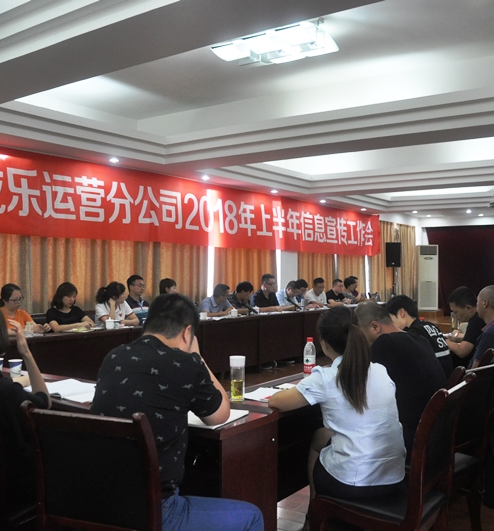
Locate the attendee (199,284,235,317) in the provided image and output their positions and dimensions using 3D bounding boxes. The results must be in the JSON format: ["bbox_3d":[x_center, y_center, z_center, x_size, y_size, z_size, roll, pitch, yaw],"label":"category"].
[{"bbox_3d":[-0.267,0.840,8.128,0.800,1.190,0.540,1,0,32],"label":"attendee"}]

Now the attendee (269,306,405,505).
[{"bbox_3d":[0.373,0.820,2.830,0.540,1.260,0.800,1,0,-38],"label":"attendee"}]

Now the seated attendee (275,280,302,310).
[{"bbox_3d":[0.798,0.855,9.825,0.750,1.200,0.540,1,0,27],"label":"seated attendee"}]

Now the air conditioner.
[{"bbox_3d":[5.053,0.349,16.672,0.550,1.800,0.380,1,0,23],"label":"air conditioner"}]

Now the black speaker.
[{"bbox_3d":[3.224,-0.234,13.193,0.340,0.550,0.330,1,0,14],"label":"black speaker"}]

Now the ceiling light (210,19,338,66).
[{"bbox_3d":[0.243,-1.825,4.971,0.980,0.180,0.600,1,0,36],"label":"ceiling light"}]

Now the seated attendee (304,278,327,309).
[{"bbox_3d":[1.345,0.847,10.565,0.780,1.240,0.570,1,0,37],"label":"seated attendee"}]

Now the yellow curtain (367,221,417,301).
[{"bbox_3d":[3.465,0.171,14.259,0.180,2.340,2.800,1,0,37],"label":"yellow curtain"}]

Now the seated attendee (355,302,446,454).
[{"bbox_3d":[0.663,0.823,3.200,0.800,1.260,0.560,1,0,40],"label":"seated attendee"}]

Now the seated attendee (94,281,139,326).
[{"bbox_3d":[-1.480,0.773,6.465,0.720,1.220,0.520,1,0,27],"label":"seated attendee"}]

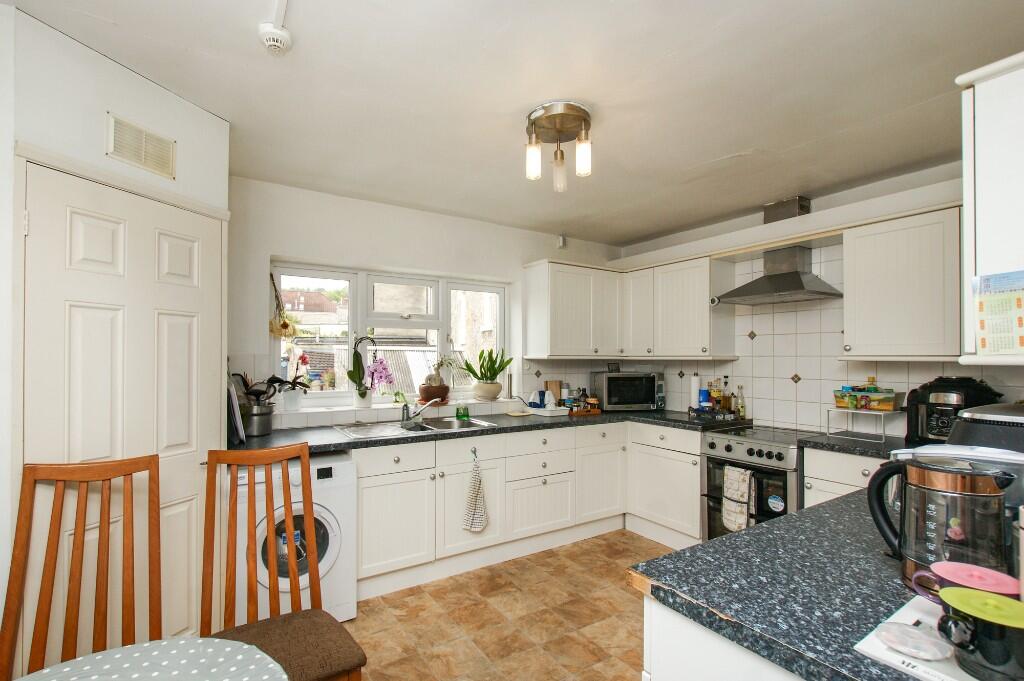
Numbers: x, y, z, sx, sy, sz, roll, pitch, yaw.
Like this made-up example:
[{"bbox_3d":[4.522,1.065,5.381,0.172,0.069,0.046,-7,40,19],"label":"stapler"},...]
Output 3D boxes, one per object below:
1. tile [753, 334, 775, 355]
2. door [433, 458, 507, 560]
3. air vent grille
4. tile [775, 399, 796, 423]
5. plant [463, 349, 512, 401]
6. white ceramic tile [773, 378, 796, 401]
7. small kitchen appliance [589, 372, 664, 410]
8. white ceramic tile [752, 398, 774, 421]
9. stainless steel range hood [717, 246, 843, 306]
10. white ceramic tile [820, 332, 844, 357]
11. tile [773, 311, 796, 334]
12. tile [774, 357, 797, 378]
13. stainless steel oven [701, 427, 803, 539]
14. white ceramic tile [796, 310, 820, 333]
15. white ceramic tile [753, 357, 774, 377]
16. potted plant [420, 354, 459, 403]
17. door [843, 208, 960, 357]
[{"bbox_3d":[1.821,0.039,3.090,0.010,0.150,0.150,1,-2,-31],"label":"tile"},{"bbox_3d":[-0.253,1.048,2.700,0.488,0.551,0.020,2,-3,-32],"label":"door"},{"bbox_3d":[-1.420,-0.740,1.643,0.015,0.158,0.235,-1,-2,21],"label":"air vent grille"},{"bbox_3d":[1.881,0.490,2.942,0.010,0.150,0.150,1,-1,-30],"label":"tile"},{"bbox_3d":[-0.205,0.285,3.560,0.370,0.420,0.330,1,-2,-32],"label":"plant"},{"bbox_3d":[1.881,0.338,2.942,0.010,0.150,0.150,1,-1,-30],"label":"white ceramic tile"},{"bbox_3d":[0.985,0.424,3.650,0.510,0.310,0.380,0,-1,-7],"label":"small kitchen appliance"},{"bbox_3d":[1.808,0.496,3.065,0.010,0.150,0.148,1,-2,-35],"label":"white ceramic tile"},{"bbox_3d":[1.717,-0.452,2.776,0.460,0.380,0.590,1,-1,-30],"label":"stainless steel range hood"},{"bbox_3d":[2.055,0.025,2.718,0.010,0.150,0.148,1,-2,-35],"label":"white ceramic tile"},{"bbox_3d":[1.881,-0.119,2.942,0.010,0.150,0.150,1,-1,-30],"label":"tile"},{"bbox_3d":[1.881,0.186,2.942,0.010,0.150,0.150,1,-1,-30],"label":"tile"},{"bbox_3d":[1.654,1.042,2.716,0.600,0.900,0.590,1,-1,-30],"label":"stainless steel oven"},{"bbox_3d":[2.004,-0.124,2.880,0.010,0.150,0.150,1,-2,-31],"label":"white ceramic tile"},{"bbox_3d":[1.808,0.190,3.065,0.010,0.150,0.148,1,-2,-35],"label":"white ceramic tile"},{"bbox_3d":[-0.555,0.289,3.200,0.260,0.350,0.240,1,-1,-30],"label":"potted plant"},{"bbox_3d":[2.053,-0.280,2.270,0.020,0.720,0.475,1,-2,-36],"label":"door"}]

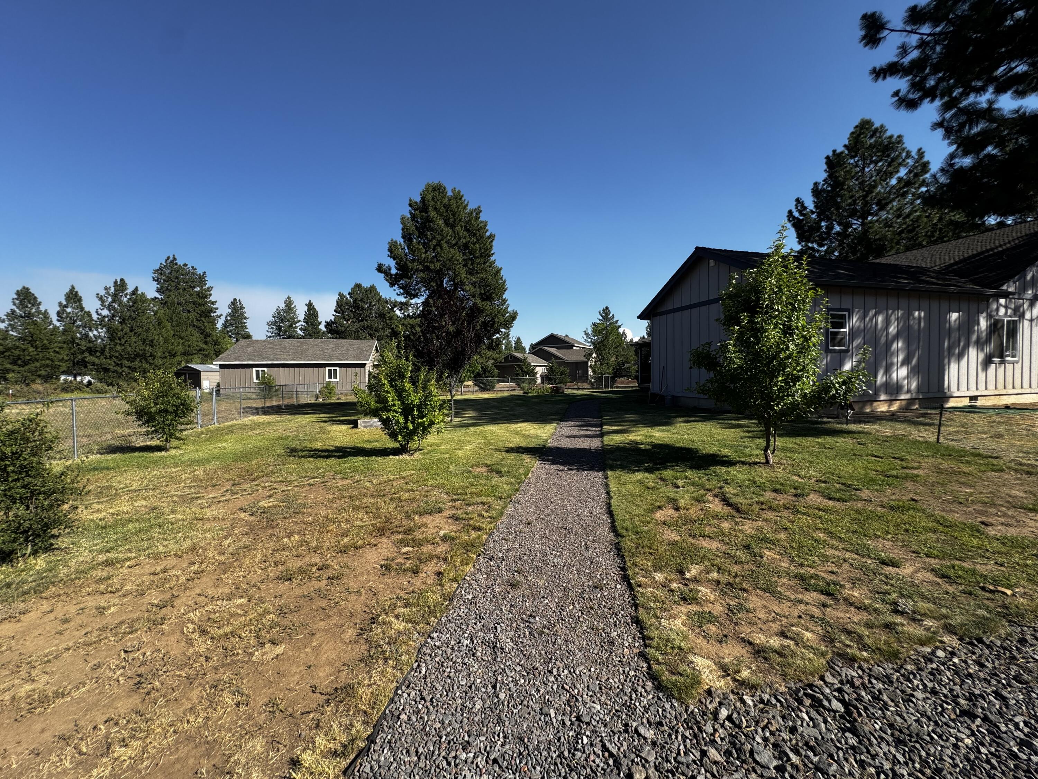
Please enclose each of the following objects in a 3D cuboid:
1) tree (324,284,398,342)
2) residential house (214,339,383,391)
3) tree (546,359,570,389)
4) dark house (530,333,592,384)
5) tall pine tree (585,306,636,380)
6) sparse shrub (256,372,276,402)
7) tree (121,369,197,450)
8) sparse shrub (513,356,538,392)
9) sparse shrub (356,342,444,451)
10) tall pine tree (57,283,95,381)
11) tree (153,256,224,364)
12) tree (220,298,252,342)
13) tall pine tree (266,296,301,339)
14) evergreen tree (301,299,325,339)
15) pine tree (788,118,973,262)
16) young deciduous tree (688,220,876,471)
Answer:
[{"bbox_3d":[-19.245,-6.649,50.824,8.400,12.900,8.200,-2,2,-21],"label":"tree"},{"bbox_3d":[-21.530,-2.419,43.658,12.955,5.512,11.750,-1,2,-12],"label":"residential house"},{"bbox_3d":[3.466,-1.341,36.998,2.000,2.650,1.950,-1,2,5],"label":"tree"},{"bbox_3d":[6.833,-4.870,62.911,9.400,7.300,11.000,0,2,22],"label":"dark house"},{"bbox_3d":[10.181,-4.916,47.862,5.800,9.169,5.800,0,2,12],"label":"tall pine tree"},{"bbox_3d":[-18.036,-0.231,29.970,1.280,2.028,1.280,-2,2,-31],"label":"sparse shrub"},{"bbox_3d":[-7.836,0.407,9.220,1.400,1.780,1.350,-3,3,-40],"label":"tree"},{"bbox_3d":[0.527,-1.336,35.455,2.150,3.017,2.150,-1,2,1],"label":"sparse shrub"},{"bbox_3d":[-2.362,0.166,8.317,1.780,2.185,1.750,-1,2,-16],"label":"sparse shrub"},{"bbox_3d":[-66.618,-7.544,62.757,4.900,16.178,4.900,1,2,43],"label":"tall pine tree"},{"bbox_3d":[-53.808,-10.864,67.683,9.200,21.500,8.800,-2,2,-38],"label":"tree"},{"bbox_3d":[-56.669,-9.605,83.742,5.900,17.800,5.800,-2,2,-34],"label":"tree"},{"bbox_3d":[-45.014,-9.055,79.736,6.200,17.576,6.200,-2,2,-29],"label":"tall pine tree"},{"bbox_3d":[-39.445,-8.708,79.749,4.600,16.725,4.600,-2,2,-26],"label":"evergreen tree"},{"bbox_3d":[23.376,-9.060,27.740,9.400,17.500,9.000,1,3,40],"label":"pine tree"},{"bbox_3d":[3.643,-0.613,5.938,2.200,3.350,2.100,0,2,32],"label":"young deciduous tree"}]

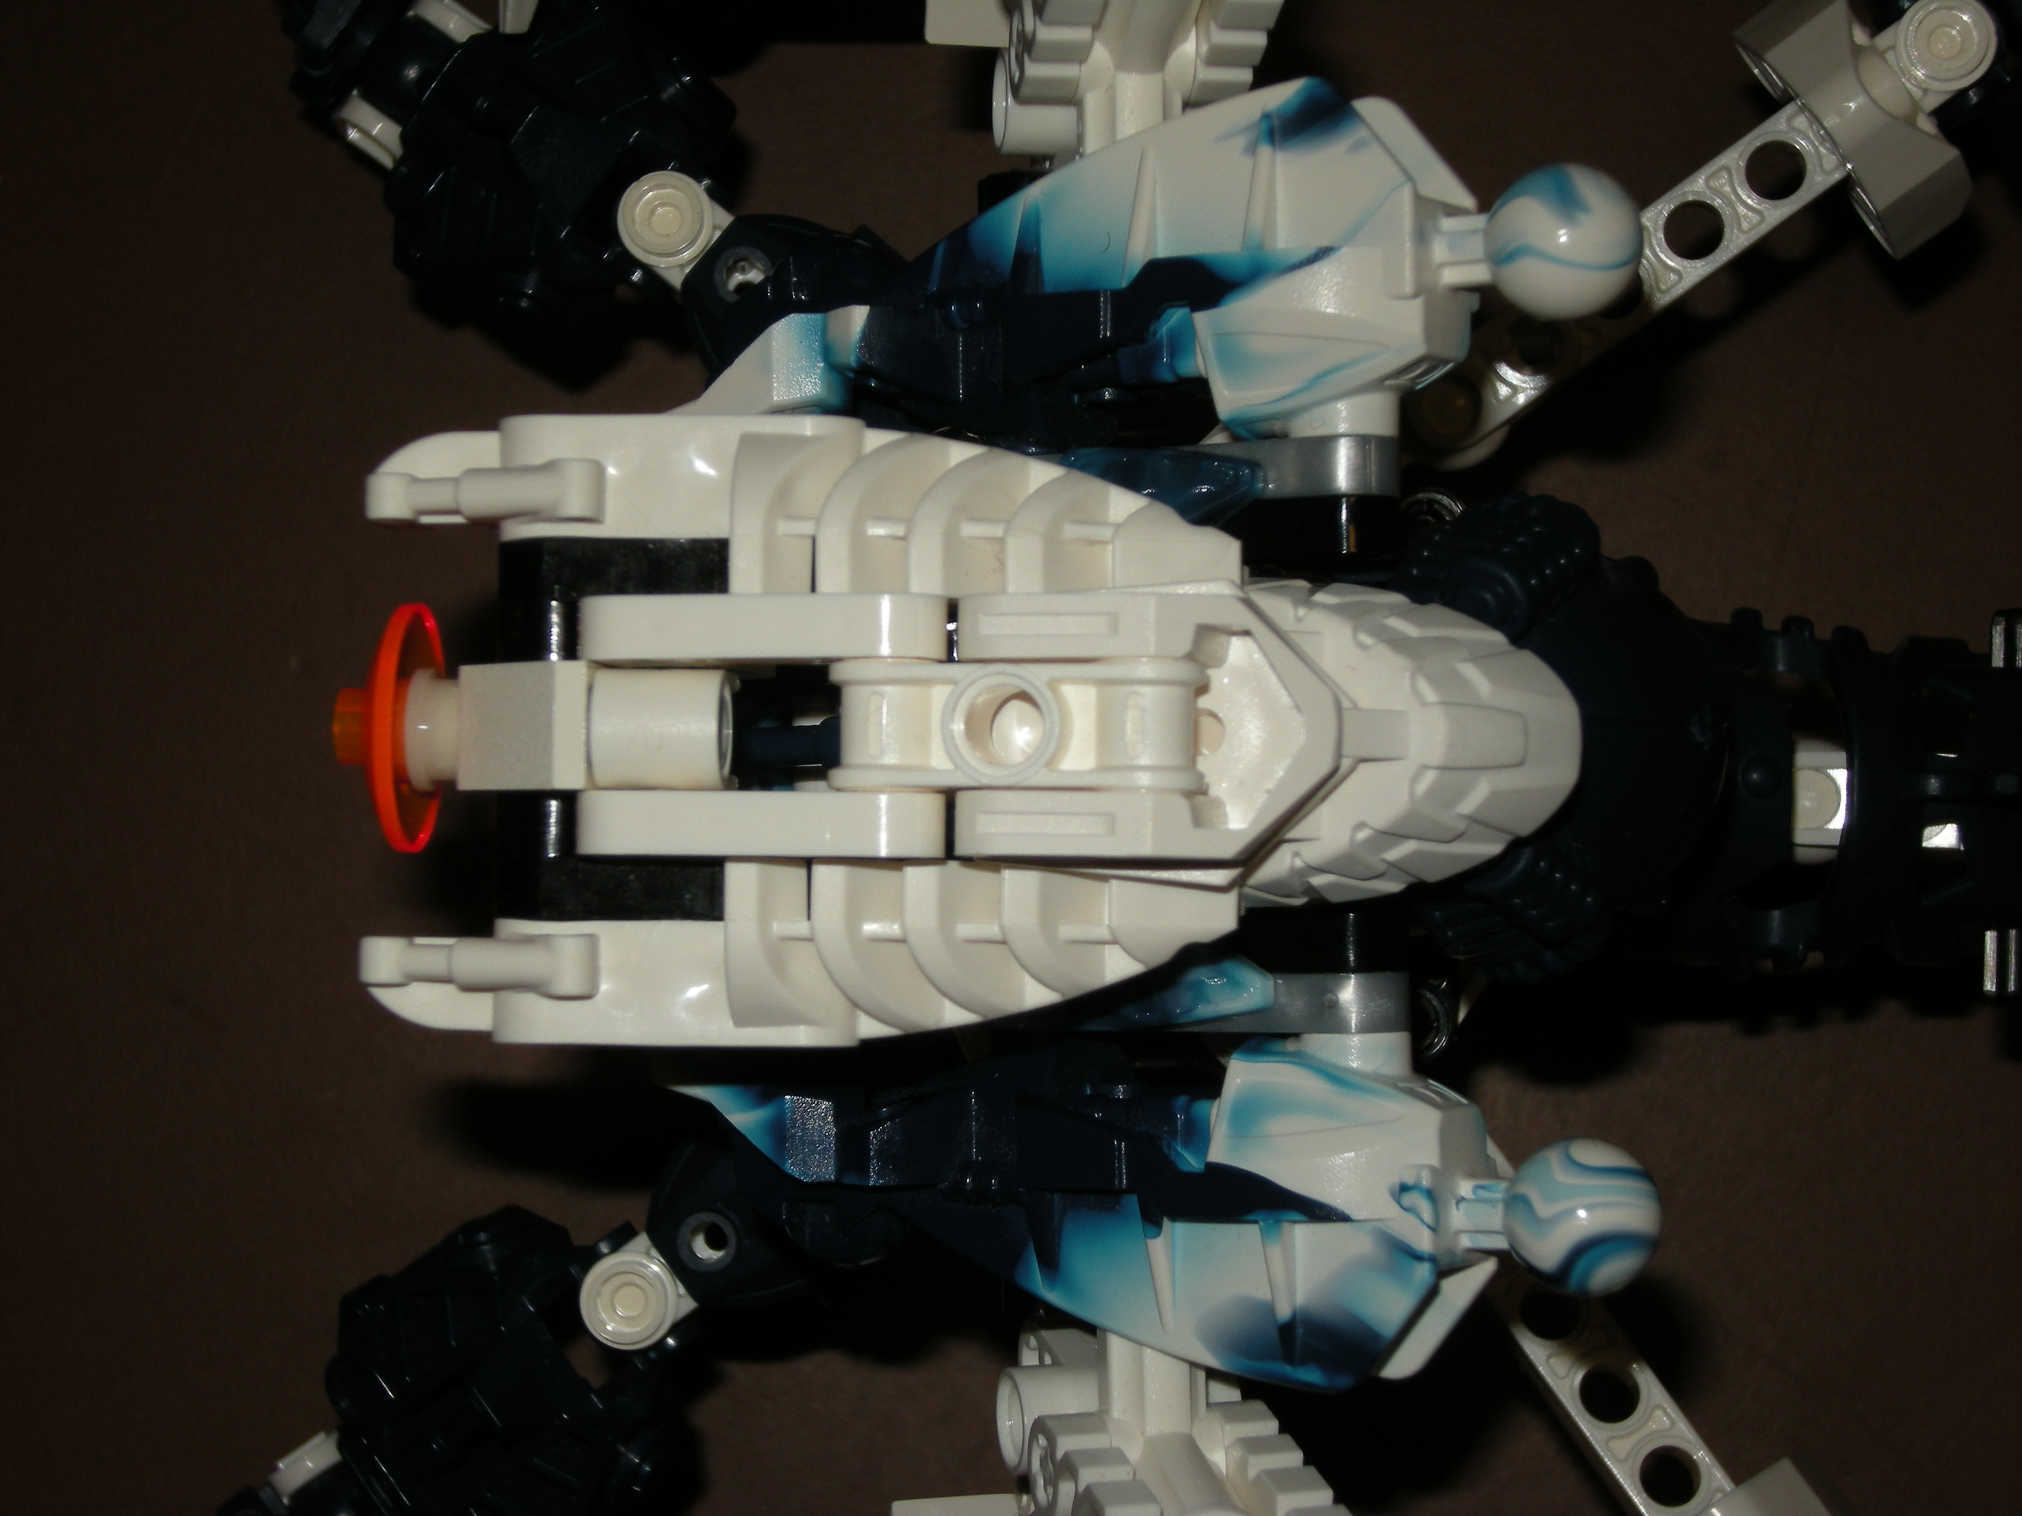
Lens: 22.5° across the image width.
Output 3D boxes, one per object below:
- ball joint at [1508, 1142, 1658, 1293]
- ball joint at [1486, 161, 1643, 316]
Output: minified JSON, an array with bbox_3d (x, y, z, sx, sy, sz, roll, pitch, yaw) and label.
[{"bbox_3d":[0.037,0.030,0.332,0.010,0.010,0.010,0,90,0],"label":"ball joint"},{"bbox_3d":[0.036,-0.034,0.332,0.010,0.010,0.010,0,90,0],"label":"ball joint"}]

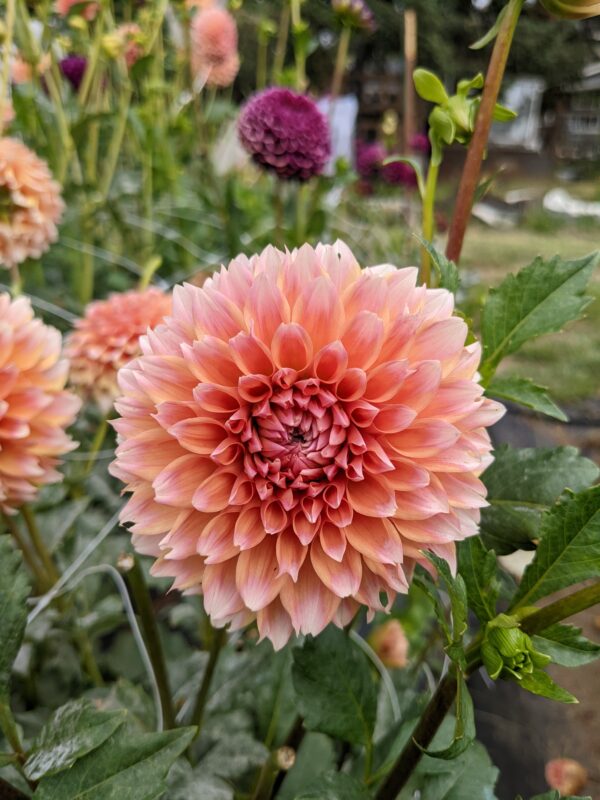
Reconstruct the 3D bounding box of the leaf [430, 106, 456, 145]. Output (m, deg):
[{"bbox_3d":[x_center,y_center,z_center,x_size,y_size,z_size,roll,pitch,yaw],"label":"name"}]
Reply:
[{"bbox_3d":[0.059,-0.113,0.257,0.010,0.019,0.007,-20,-13,9],"label":"leaf"}]

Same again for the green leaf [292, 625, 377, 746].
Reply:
[{"bbox_3d":[0.017,0.136,0.299,0.046,0.063,0.015,-27,0,-8],"label":"green leaf"}]

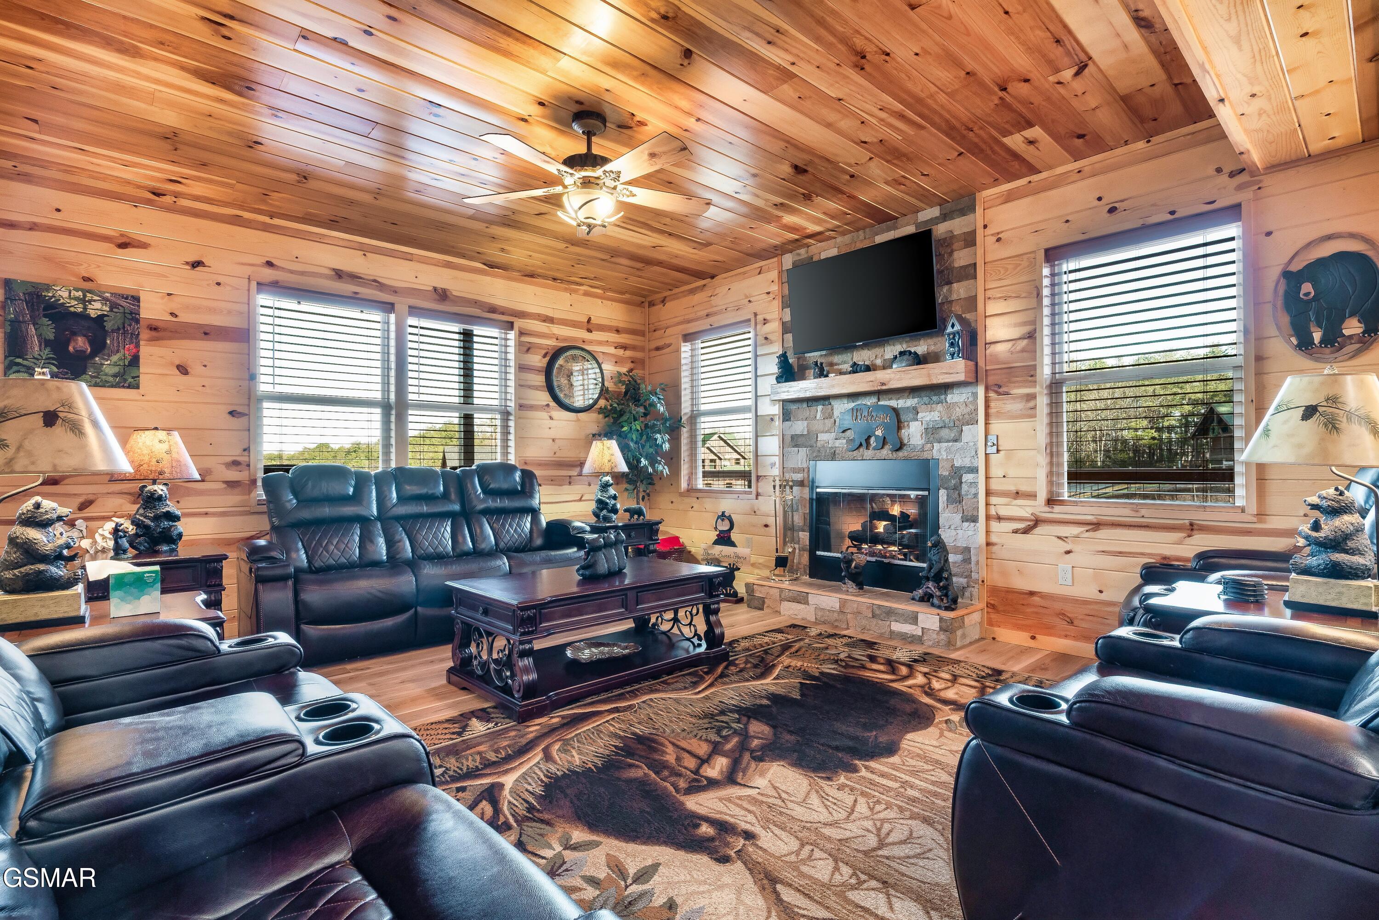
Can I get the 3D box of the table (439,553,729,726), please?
[{"bbox_3d":[-0.492,0.880,3.326,1.310,0.498,0.730,0,-1,-42],"label":"table"}]

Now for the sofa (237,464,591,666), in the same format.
[{"bbox_3d":[-1.777,0.585,4.209,2.070,1.120,0.985,0,-1,-41],"label":"sofa"}]

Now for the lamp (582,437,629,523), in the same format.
[{"bbox_3d":[-0.721,0.174,5.291,0.390,0.730,0.390,0,-1,0],"label":"lamp"}]

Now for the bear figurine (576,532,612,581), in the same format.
[{"bbox_3d":[-0.515,0.510,3.330,0.180,0.240,0.130,-1,-1,28],"label":"bear figurine"}]

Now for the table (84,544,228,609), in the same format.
[{"bbox_3d":[-2.986,0.838,3.462,0.580,0.612,0.620,0,-1,-41],"label":"table"}]

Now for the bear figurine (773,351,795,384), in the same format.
[{"bbox_3d":[0.762,-0.745,4.898,0.160,0.250,0.150,0,-1,-30],"label":"bear figurine"}]

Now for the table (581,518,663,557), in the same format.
[{"bbox_3d":[-0.658,0.844,5.391,0.600,0.612,0.620,0,-1,-41],"label":"table"}]

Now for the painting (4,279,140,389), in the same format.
[{"bbox_3d":[-3.575,-0.721,3.569,0.560,0.572,0.030,0,-1,-41],"label":"painting"}]

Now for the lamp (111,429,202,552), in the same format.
[{"bbox_3d":[-3.126,0.173,3.604,0.400,0.726,0.400,-1,-1,38],"label":"lamp"}]

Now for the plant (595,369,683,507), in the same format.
[{"bbox_3d":[-0.472,0.147,5.720,0.800,2.000,0.780,0,-1,0],"label":"plant"}]

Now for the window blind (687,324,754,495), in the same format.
[{"bbox_3d":[0.274,-0.458,5.591,0.060,1.490,0.860,0,-1,-44],"label":"window blind"}]

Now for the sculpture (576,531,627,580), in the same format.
[{"bbox_3d":[-0.475,0.510,3.450,0.180,0.240,0.310,-1,-1,28],"label":"sculpture"}]

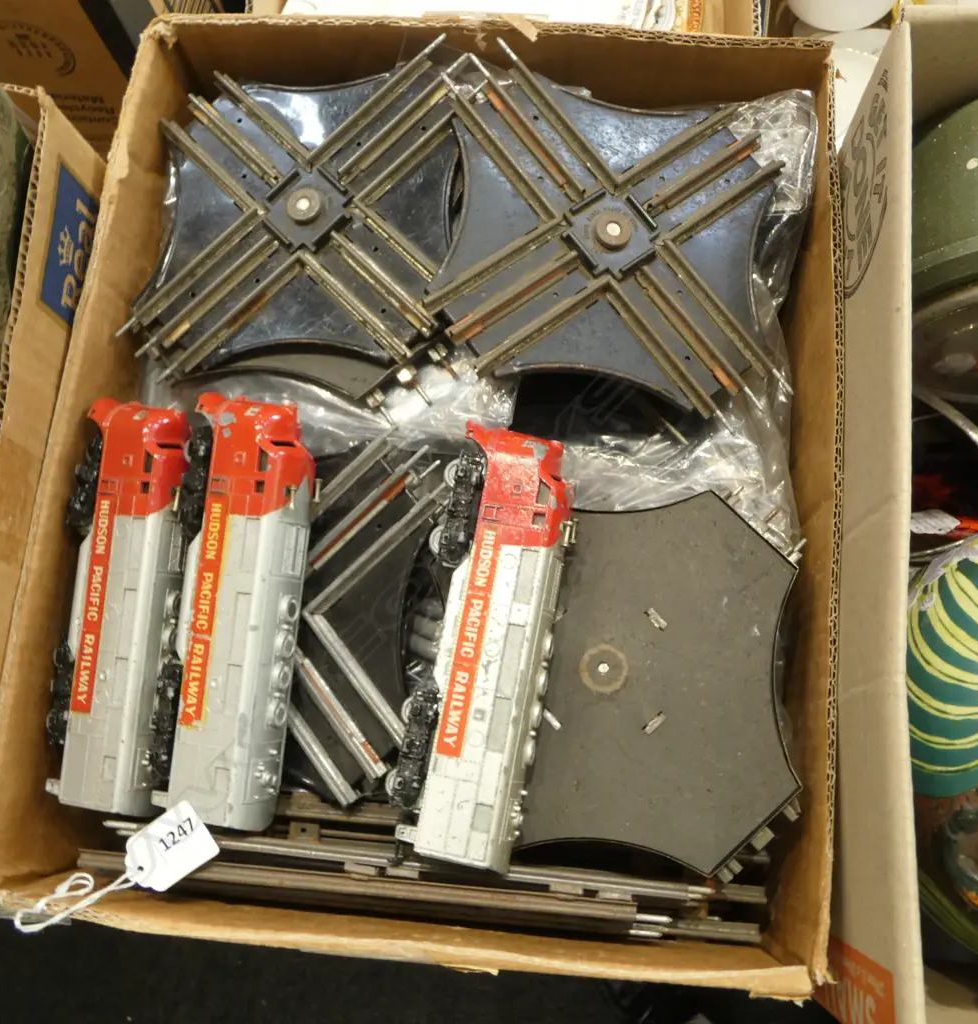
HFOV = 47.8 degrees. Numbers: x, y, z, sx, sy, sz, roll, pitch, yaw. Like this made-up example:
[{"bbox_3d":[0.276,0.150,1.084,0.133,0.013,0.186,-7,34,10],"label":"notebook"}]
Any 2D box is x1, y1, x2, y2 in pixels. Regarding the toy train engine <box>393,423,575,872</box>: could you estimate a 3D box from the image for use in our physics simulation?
[{"bbox_3d":[0.001,0.051,0.456,0.055,0.036,0.175,8,80,17],"label":"toy train engine"}]

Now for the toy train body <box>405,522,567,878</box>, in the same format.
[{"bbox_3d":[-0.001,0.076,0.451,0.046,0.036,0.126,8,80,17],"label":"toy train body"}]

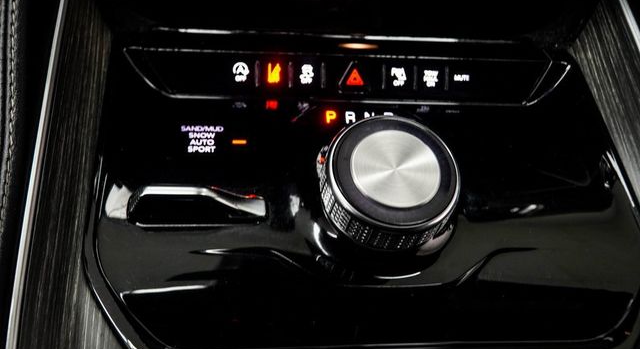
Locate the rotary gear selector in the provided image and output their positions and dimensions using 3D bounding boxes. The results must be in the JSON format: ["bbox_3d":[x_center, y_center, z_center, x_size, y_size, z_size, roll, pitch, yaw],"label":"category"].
[{"bbox_3d":[0.033,0.003,0.273,0.062,0.022,0.062,3,59,-3],"label":"rotary gear selector"}]

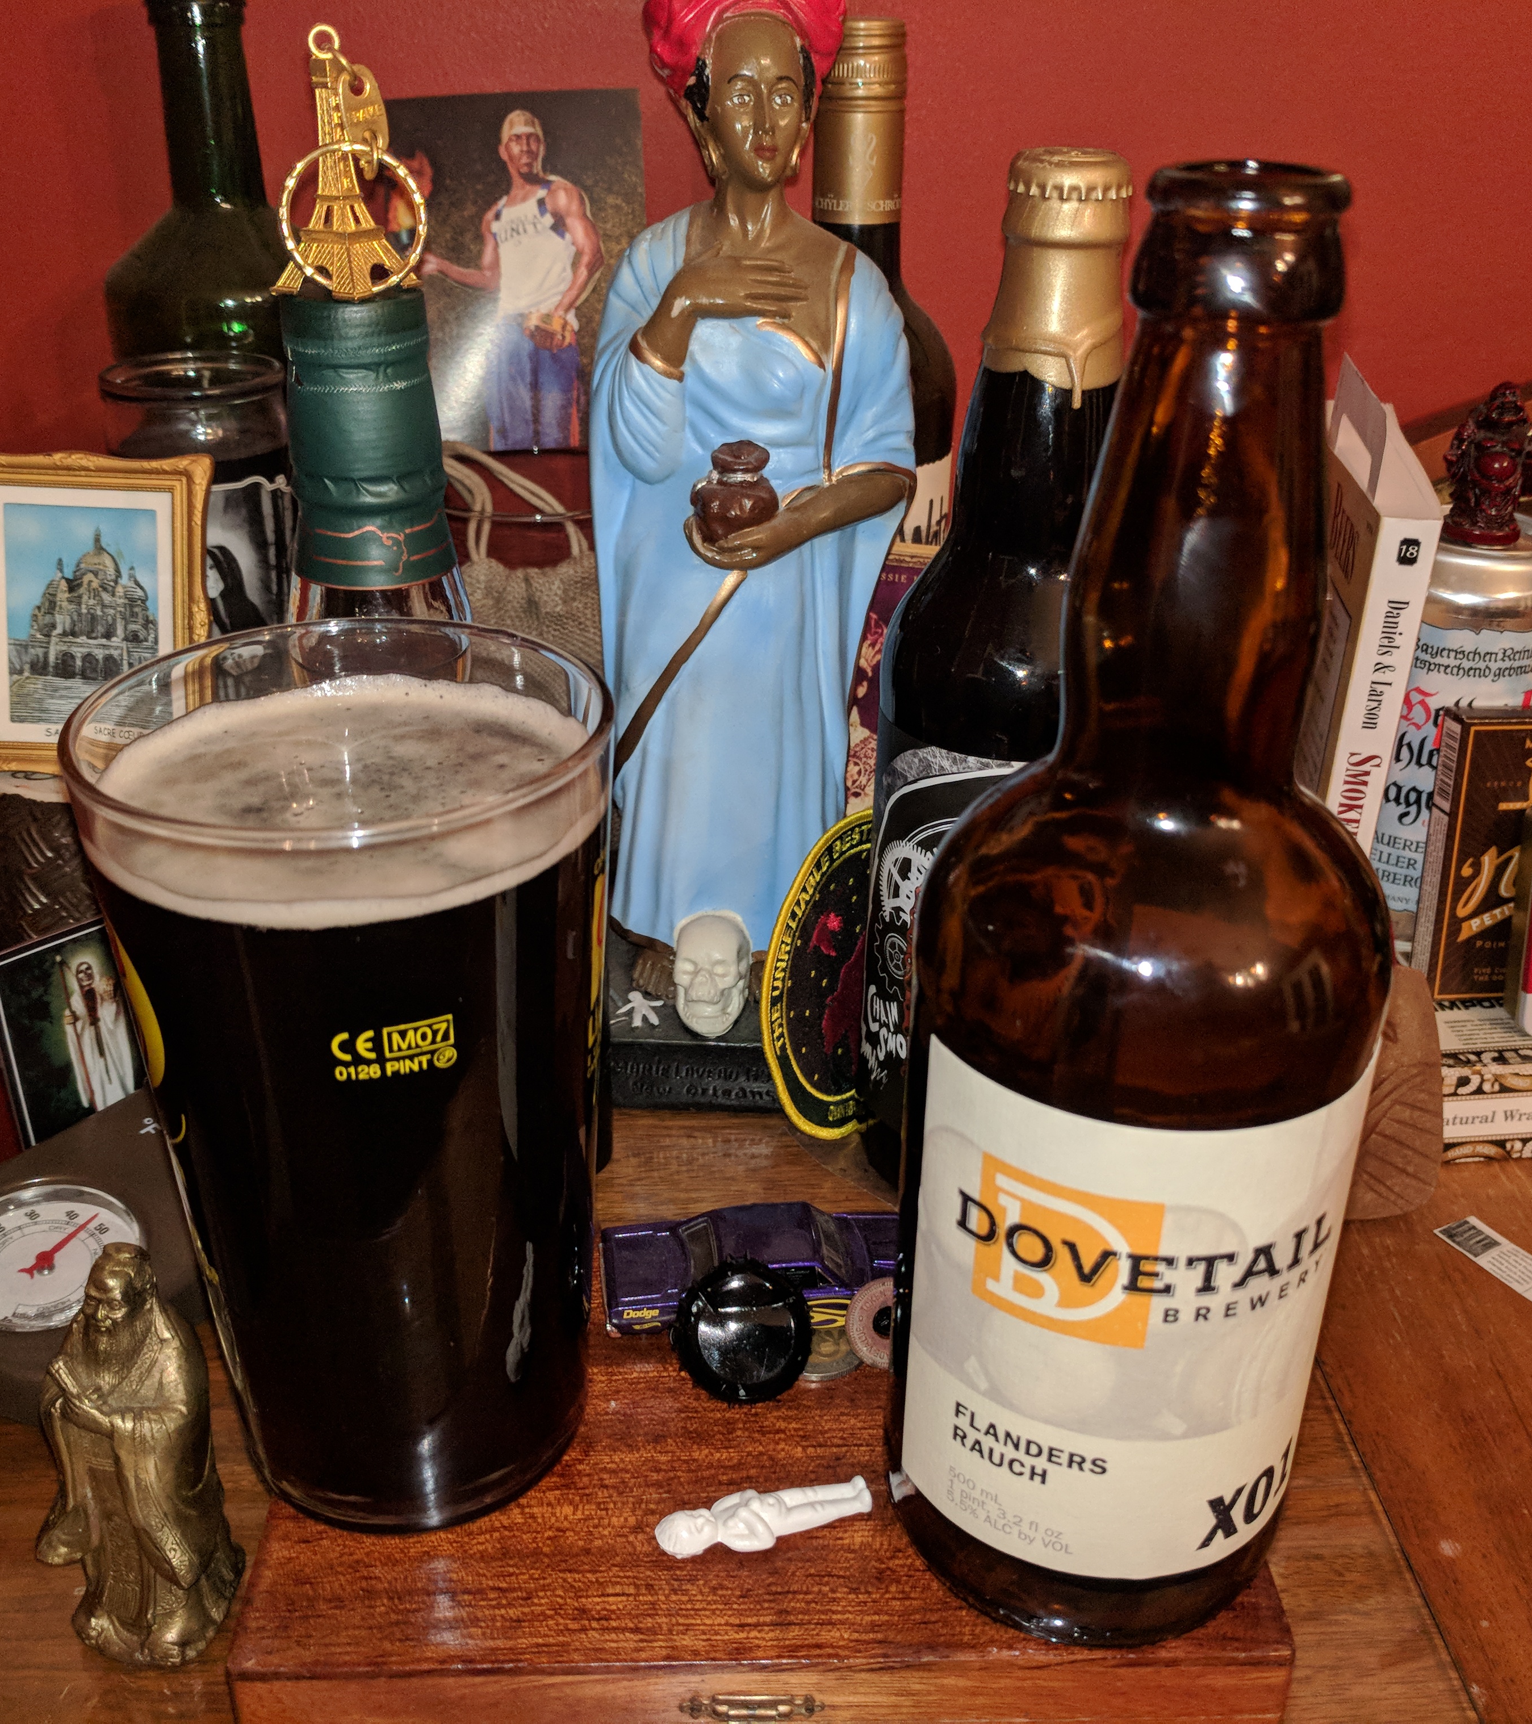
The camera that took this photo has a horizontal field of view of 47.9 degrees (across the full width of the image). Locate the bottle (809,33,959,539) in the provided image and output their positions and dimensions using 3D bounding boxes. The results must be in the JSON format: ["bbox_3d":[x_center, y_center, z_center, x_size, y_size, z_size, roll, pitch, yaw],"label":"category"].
[{"bbox_3d":[0.027,-0.122,0.602,0.074,0.304,0.074,2,27,2],"label":"bottle"}]

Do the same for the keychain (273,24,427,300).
[{"bbox_3d":[-0.090,-0.149,0.365,0.035,0.051,0.032,-5,28,-12],"label":"keychain"}]

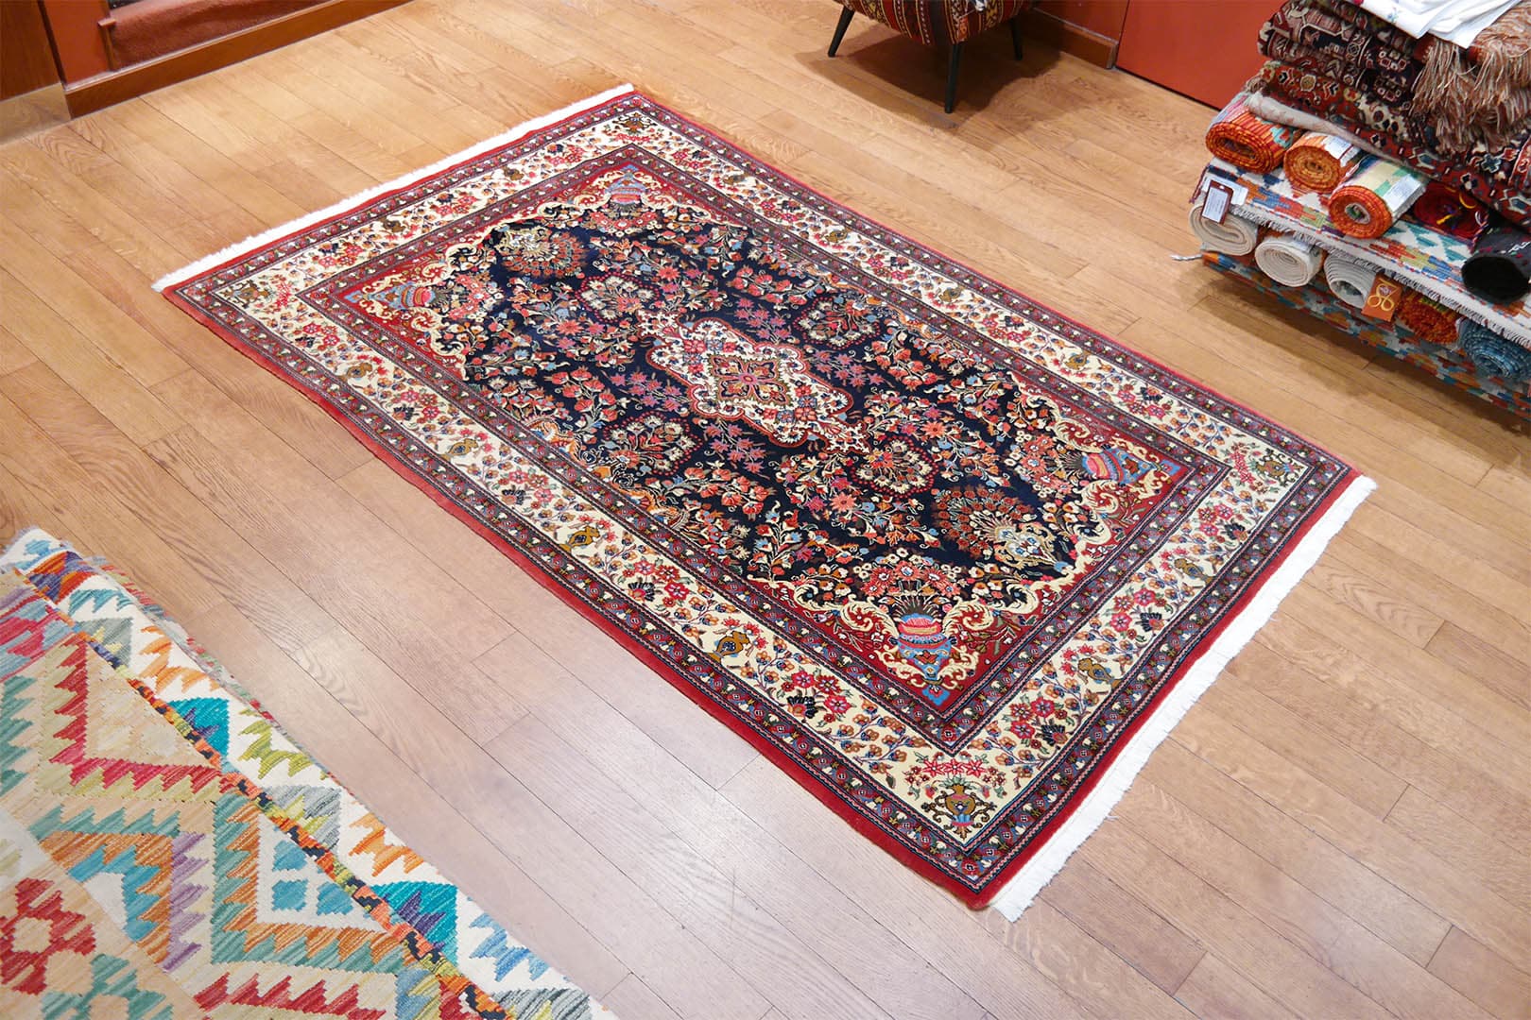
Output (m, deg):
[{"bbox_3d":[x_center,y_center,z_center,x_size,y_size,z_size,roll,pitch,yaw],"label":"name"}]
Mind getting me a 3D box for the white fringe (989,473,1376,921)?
[{"bbox_3d":[0.741,0.246,2.019,0.046,0.015,1.252,35,52,26],"label":"white fringe"}]

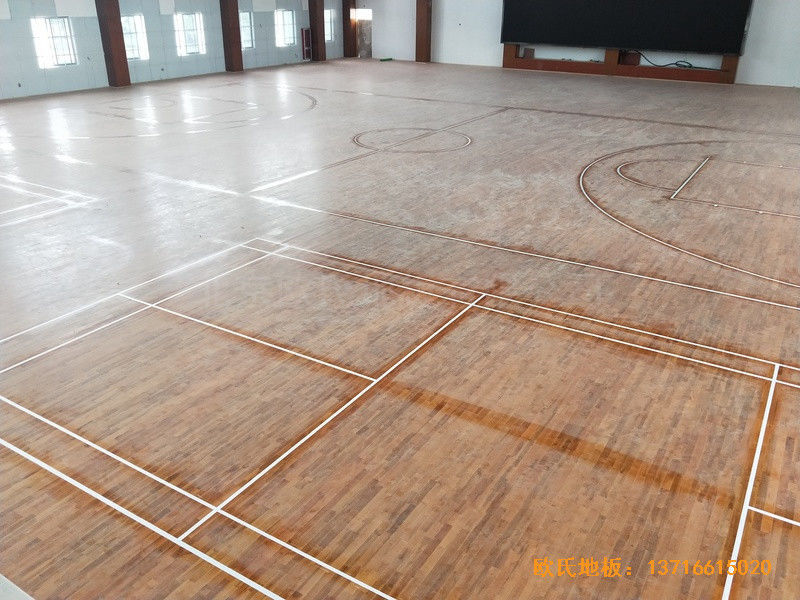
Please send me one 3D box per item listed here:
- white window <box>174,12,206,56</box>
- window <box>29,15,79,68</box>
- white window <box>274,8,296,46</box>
[{"bbox_3d":[-11.265,-14.276,31.069,0.150,2.020,1.850,15,29,28],"label":"white window"},{"bbox_3d":[-15.077,-11.269,25.258,0.150,1.950,1.750,15,29,28],"label":"window"},{"bbox_3d":[-7.225,-17.169,36.524,0.150,2.050,1.900,15,29,28],"label":"white window"}]

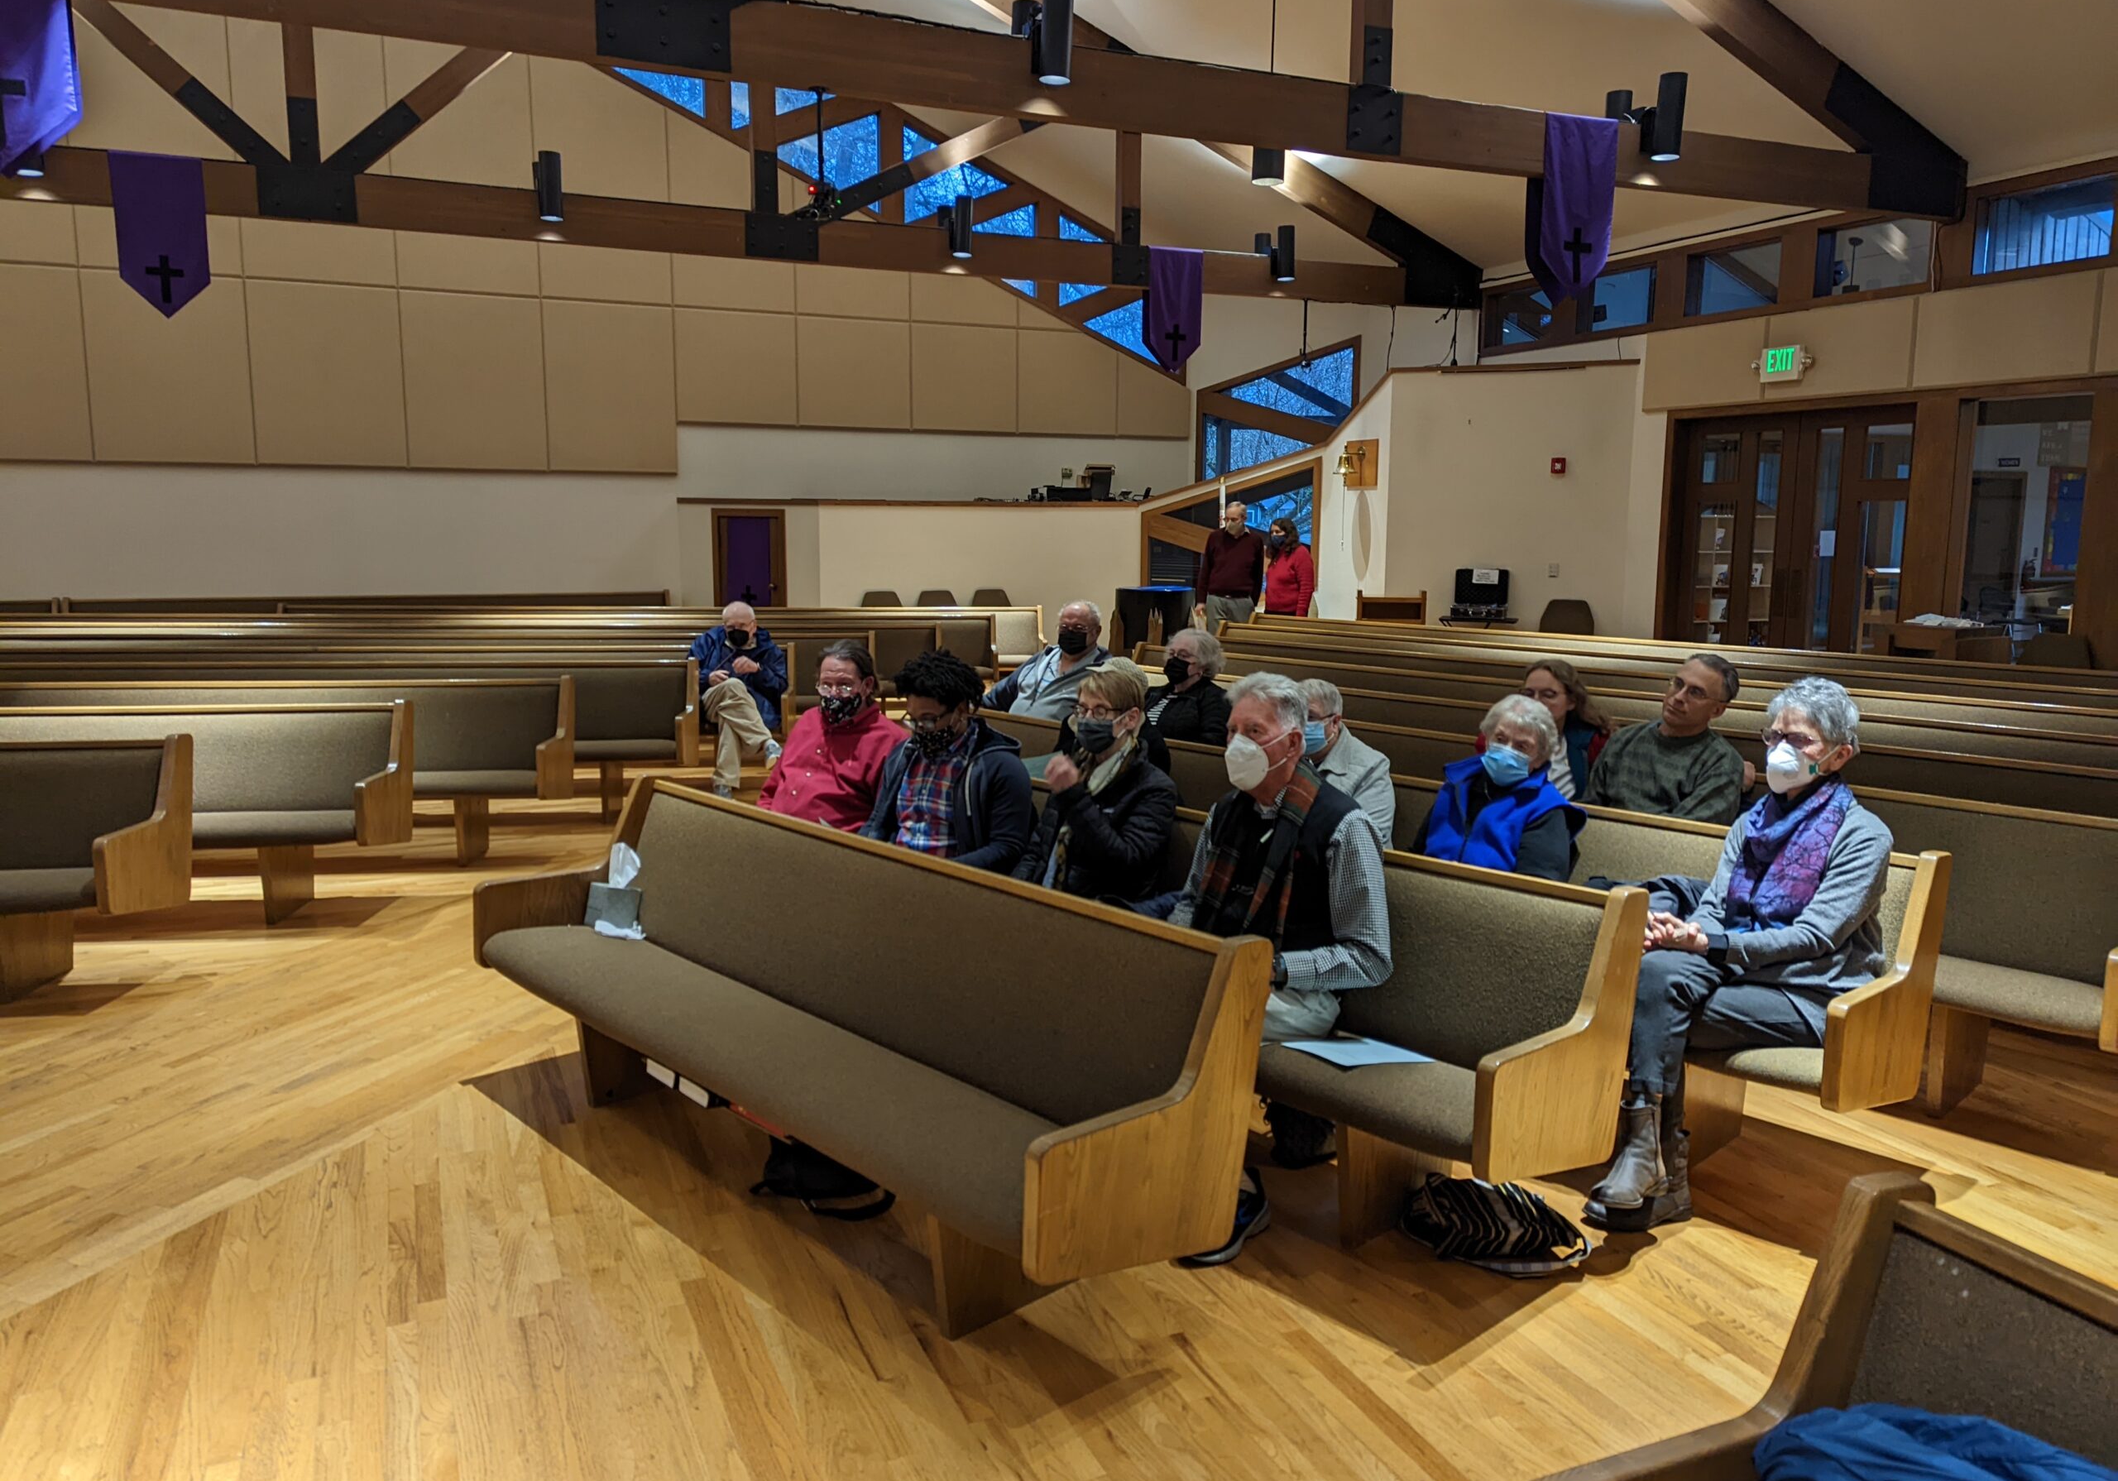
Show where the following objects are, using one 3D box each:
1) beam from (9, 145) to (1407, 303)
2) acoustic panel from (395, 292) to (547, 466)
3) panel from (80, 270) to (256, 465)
[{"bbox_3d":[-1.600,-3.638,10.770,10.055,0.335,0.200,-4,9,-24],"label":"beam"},{"bbox_3d":[-5.466,-3.352,13.766,1.200,1.616,0.050,-4,9,-25],"label":"acoustic panel"},{"bbox_3d":[-7.981,-3.334,13.209,1.273,1.646,0.050,-4,9,-25],"label":"panel"}]

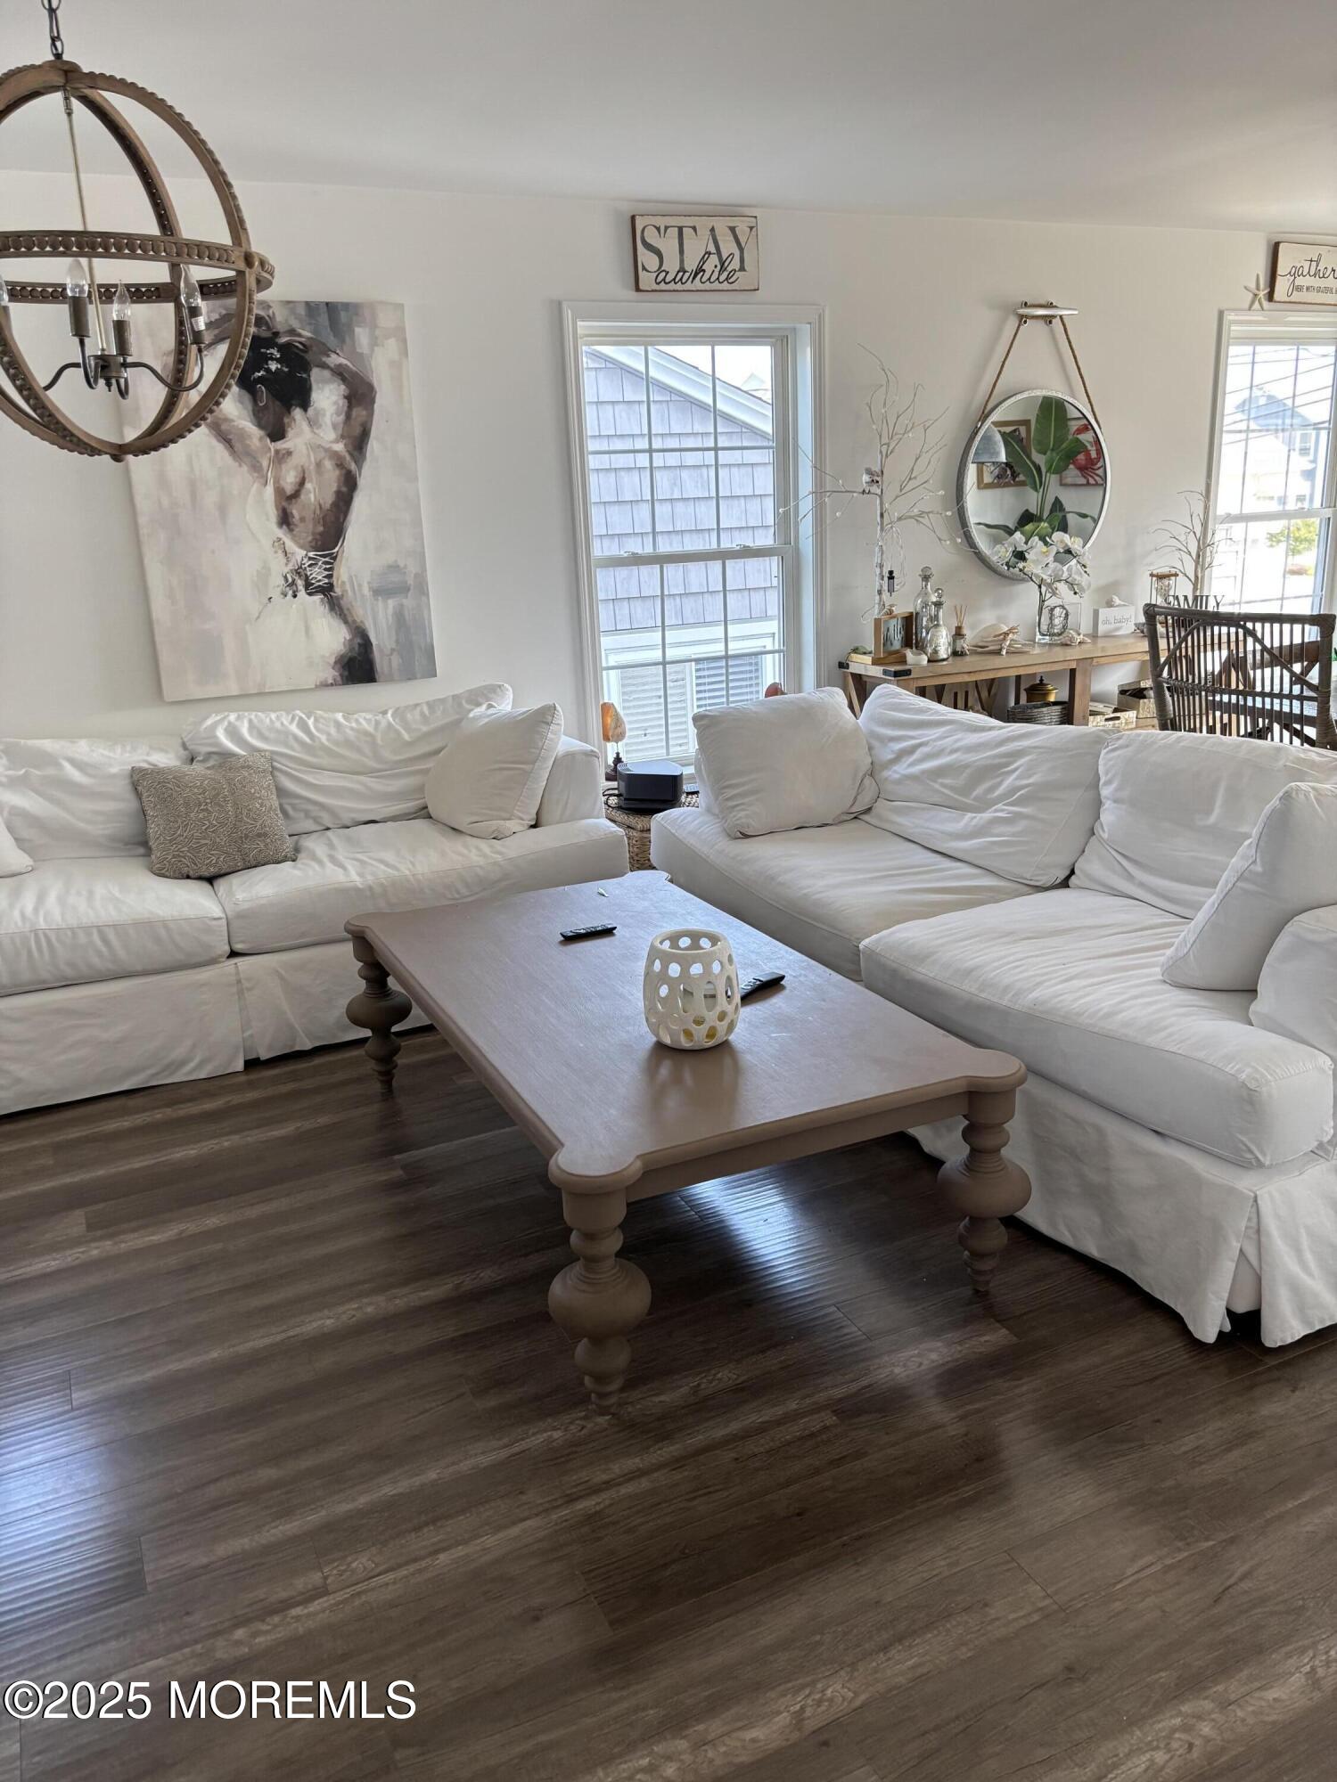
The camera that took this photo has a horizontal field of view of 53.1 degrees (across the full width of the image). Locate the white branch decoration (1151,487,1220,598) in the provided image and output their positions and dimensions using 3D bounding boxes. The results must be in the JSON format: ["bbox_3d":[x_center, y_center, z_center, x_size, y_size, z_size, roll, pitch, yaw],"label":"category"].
[{"bbox_3d":[2.257,-1.418,5.786,0.380,0.602,0.260,-10,18,-23],"label":"white branch decoration"}]

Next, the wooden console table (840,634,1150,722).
[{"bbox_3d":[1.611,-0.631,5.684,1.780,0.785,0.360,-10,18,-23],"label":"wooden console table"}]

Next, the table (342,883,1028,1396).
[{"bbox_3d":[-0.085,0.412,2.946,0.917,0.455,1.612,-10,18,-24],"label":"table"}]

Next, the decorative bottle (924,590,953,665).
[{"bbox_3d":[1.062,-1.046,5.268,0.110,0.280,0.110,-2,16,1],"label":"decorative bottle"}]

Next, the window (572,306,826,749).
[{"bbox_3d":[0.138,-1.292,5.068,1.054,1.699,0.120,-10,18,-23],"label":"window"}]

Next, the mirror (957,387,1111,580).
[{"bbox_3d":[1.518,-1.679,5.546,0.765,0.750,0.050,-10,18,-23],"label":"mirror"}]

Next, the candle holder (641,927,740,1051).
[{"bbox_3d":[0.038,0.181,2.539,0.183,0.205,0.183,-2,16,1],"label":"candle holder"}]

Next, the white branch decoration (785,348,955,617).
[{"bbox_3d":[0.784,-1.441,5.091,0.680,1.160,0.330,-10,18,-23],"label":"white branch decoration"}]

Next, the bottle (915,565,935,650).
[{"bbox_3d":[1.030,-1.111,5.352,0.096,0.361,0.096,-10,18,-23],"label":"bottle"}]

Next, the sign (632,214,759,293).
[{"bbox_3d":[0.104,-2.250,4.740,0.472,0.238,0.035,-10,18,-23],"label":"sign"}]

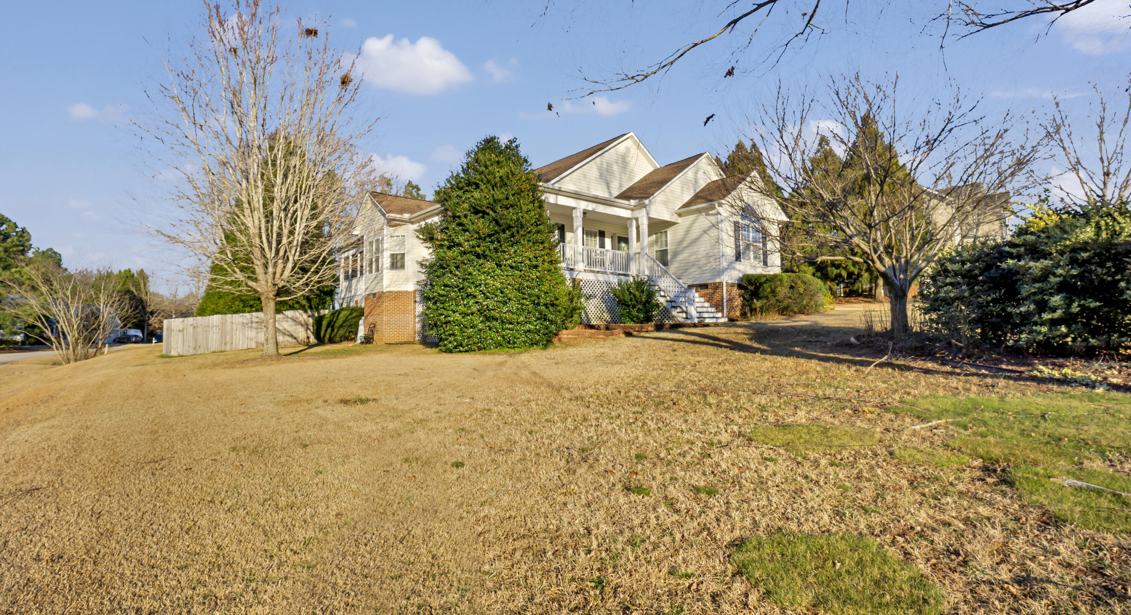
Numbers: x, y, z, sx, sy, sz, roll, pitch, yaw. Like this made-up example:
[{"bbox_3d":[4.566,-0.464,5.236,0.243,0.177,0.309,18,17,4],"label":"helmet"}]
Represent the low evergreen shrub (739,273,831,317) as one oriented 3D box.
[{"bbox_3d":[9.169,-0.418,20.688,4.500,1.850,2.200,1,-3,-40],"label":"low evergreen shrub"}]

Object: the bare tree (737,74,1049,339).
[{"bbox_3d":[7.350,-2.283,11.500,6.000,5.973,6.000,-2,-2,33],"label":"bare tree"}]

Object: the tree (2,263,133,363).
[{"bbox_3d":[-26.063,0.276,26.087,4.800,5.212,4.800,1,-3,-45],"label":"tree"}]

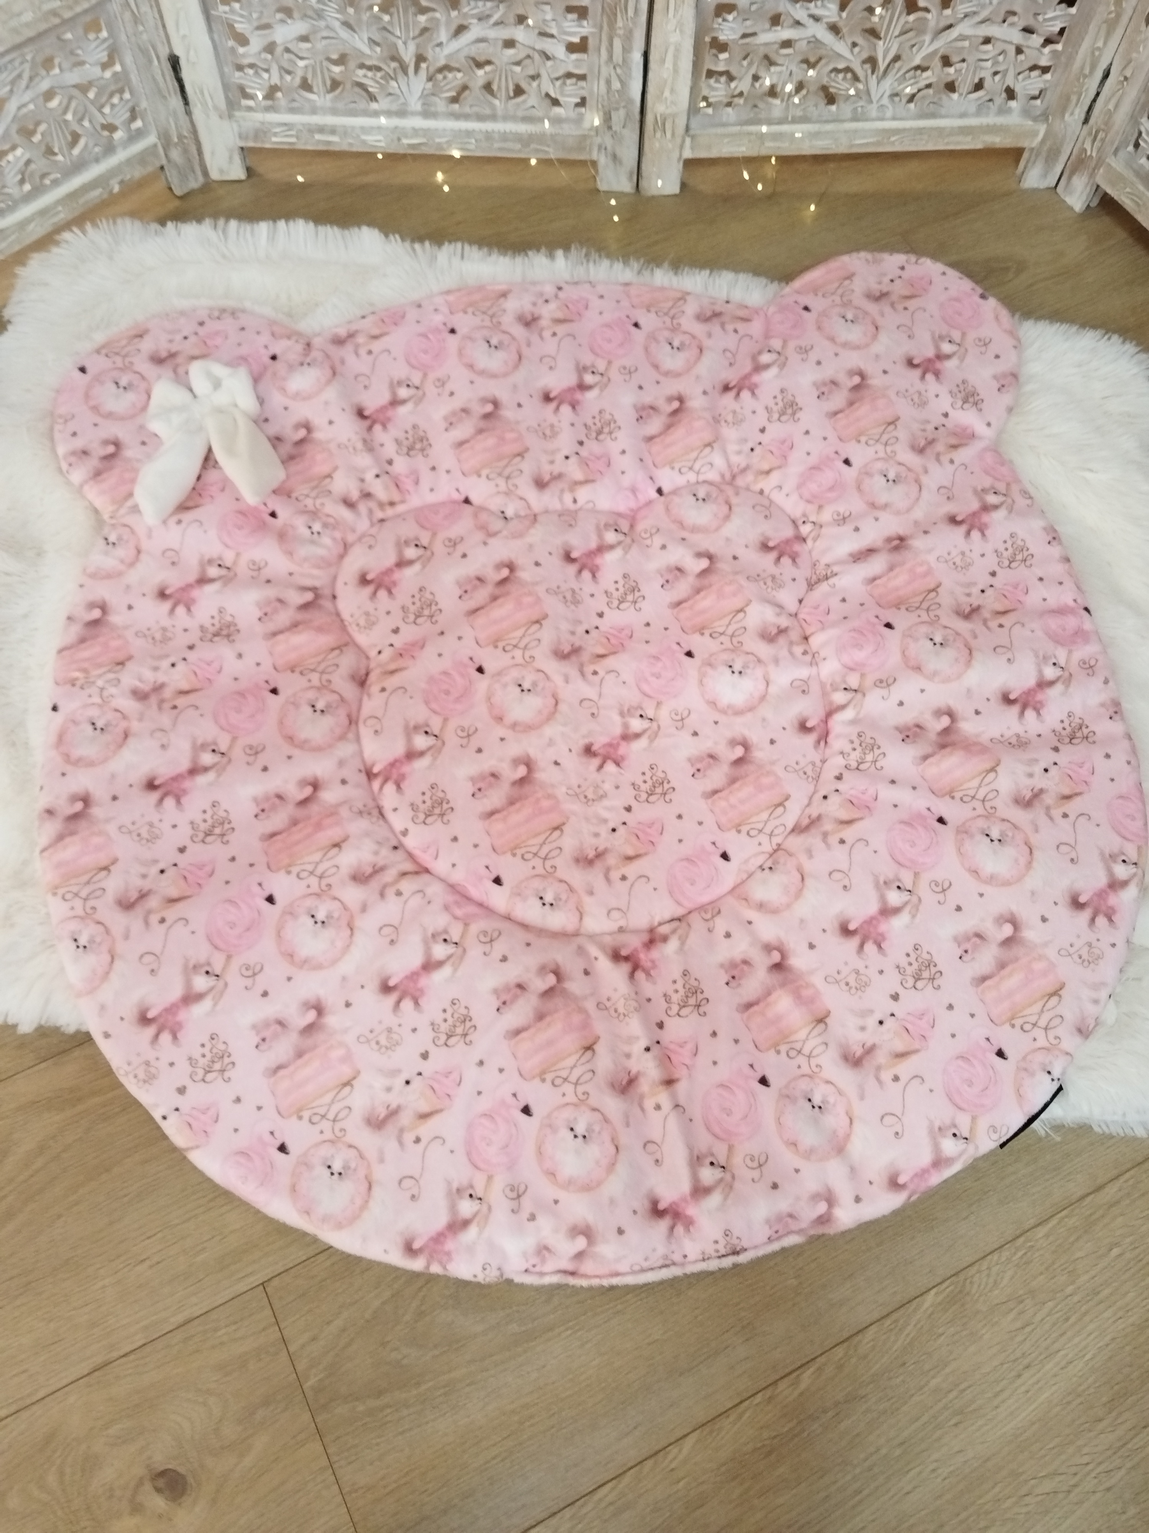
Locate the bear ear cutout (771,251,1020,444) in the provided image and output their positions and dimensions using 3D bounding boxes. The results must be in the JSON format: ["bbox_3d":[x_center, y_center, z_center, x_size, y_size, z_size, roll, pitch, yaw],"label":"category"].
[{"bbox_3d":[0.284,-0.364,0.998,0.212,0.030,0.222,-6,66,-4],"label":"bear ear cutout"}]

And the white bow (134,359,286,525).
[{"bbox_3d":[-0.291,-0.261,0.916,0.116,0.035,0.159,-8,66,-5],"label":"white bow"}]

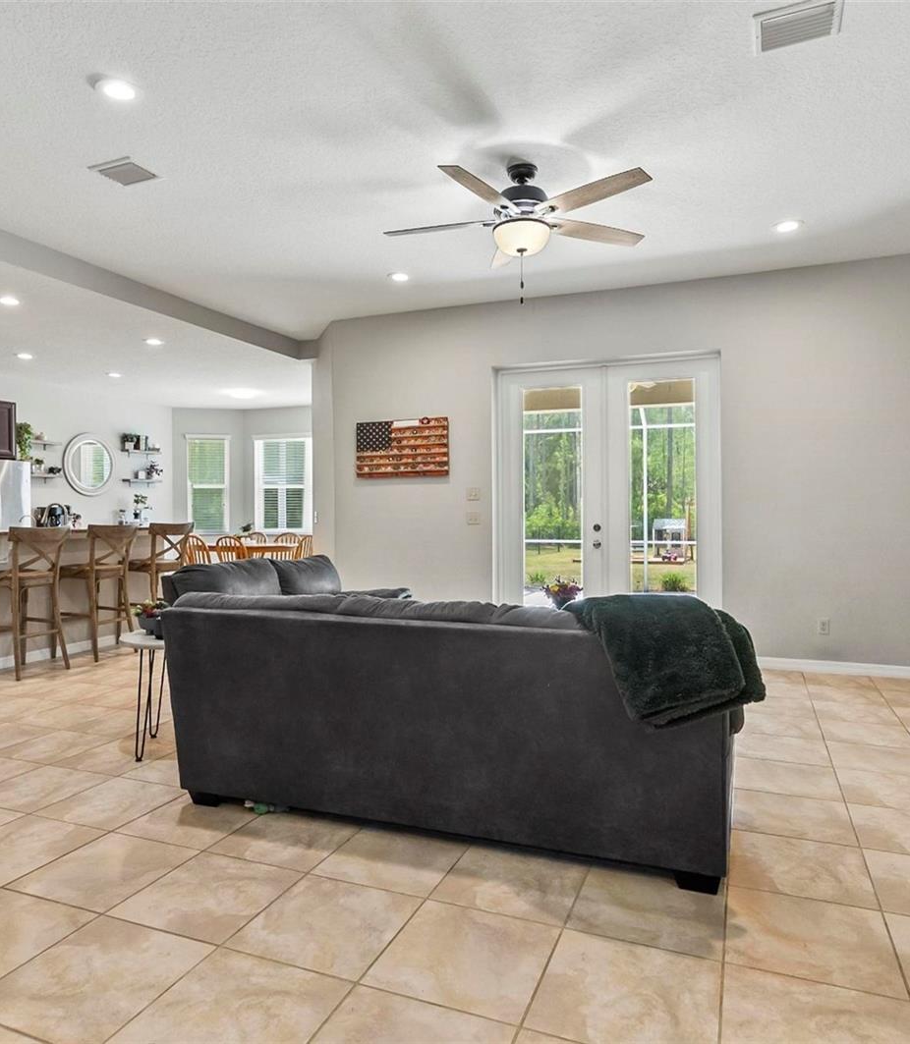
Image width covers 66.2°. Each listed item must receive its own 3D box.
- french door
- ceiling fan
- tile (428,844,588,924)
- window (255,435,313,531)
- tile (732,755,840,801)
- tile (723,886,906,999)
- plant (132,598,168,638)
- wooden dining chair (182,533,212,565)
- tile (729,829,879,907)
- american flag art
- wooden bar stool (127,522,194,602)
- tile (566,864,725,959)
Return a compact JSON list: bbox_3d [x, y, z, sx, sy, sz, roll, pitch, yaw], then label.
[{"bbox_3d":[1.216,-0.097,5.744,1.850,2.430,0.120,0,0,22],"label":"french door"},{"bbox_3d":[0.347,-1.681,3.801,1.480,0.498,1.460,0,0,0],"label":"ceiling fan"},{"bbox_3d":[0.194,1.174,2.285,0.430,0.010,0.430,0,0,22],"label":"tile"},{"bbox_3d":[-2.686,-0.576,10.916,1.159,1.555,0.100,0,0,22],"label":"window"},{"bbox_3d":[1.456,1.132,3.098,0.420,0.010,0.420,0,0,22],"label":"tile"},{"bbox_3d":[0.957,1.128,1.891,0.418,0.010,0.415,0,0,22],"label":"tile"},{"bbox_3d":[-1.546,0.479,3.546,0.190,0.195,0.190,0,0,22],"label":"plant"},{"bbox_3d":[-3.055,0.638,8.571,0.450,0.950,0.500,0,0,22],"label":"wooden dining chair"},{"bbox_3d":[1.158,1.168,2.359,0.430,0.010,0.430,0,0,22],"label":"tile"},{"bbox_3d":[-0.502,-0.700,6.690,0.973,0.527,0.060,0,0,22],"label":"american flag art"},{"bbox_3d":[-2.905,0.625,6.842,0.500,1.160,0.520,0,0,22],"label":"wooden bar stool"},{"bbox_3d":[0.618,1.214,2.201,0.448,0.020,0.448,0,0,23],"label":"tile"}]

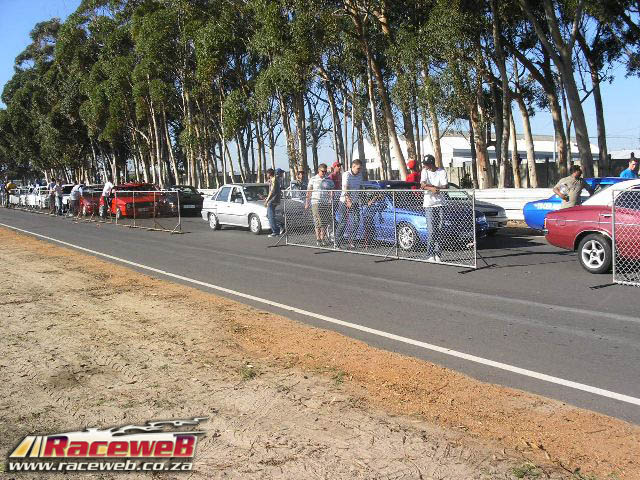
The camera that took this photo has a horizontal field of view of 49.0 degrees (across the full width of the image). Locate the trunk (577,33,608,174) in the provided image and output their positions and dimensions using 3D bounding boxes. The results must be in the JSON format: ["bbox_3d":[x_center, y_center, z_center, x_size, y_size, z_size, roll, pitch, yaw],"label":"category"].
[{"bbox_3d":[9.614,-4.003,24.797,1.000,6.900,0.600,0,4,0],"label":"trunk"}]

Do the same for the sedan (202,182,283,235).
[{"bbox_3d":[-1.870,-0.961,20.754,1.670,1.400,4.220,-3,5,-35],"label":"sedan"}]

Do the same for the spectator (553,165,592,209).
[{"bbox_3d":[4.639,-0.601,13.006,0.600,1.600,0.600,-3,6,-18],"label":"spectator"}]

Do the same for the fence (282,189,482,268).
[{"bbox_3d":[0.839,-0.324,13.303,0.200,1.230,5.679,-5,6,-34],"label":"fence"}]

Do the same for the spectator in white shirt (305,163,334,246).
[{"bbox_3d":[0.000,-0.772,15.305,0.580,1.790,0.400,-2,5,-27],"label":"spectator in white shirt"}]

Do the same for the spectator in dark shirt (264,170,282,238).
[{"bbox_3d":[-1.237,-0.968,18.434,0.460,1.740,0.460,1,4,17],"label":"spectator in dark shirt"}]

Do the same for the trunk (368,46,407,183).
[{"bbox_3d":[2.868,-4.533,28.927,0.449,6.762,0.449,-14,5,0],"label":"trunk"}]

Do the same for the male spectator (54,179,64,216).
[{"bbox_3d":[-12.214,-1.990,32.788,0.400,1.770,0.500,-3,5,-11],"label":"male spectator"}]

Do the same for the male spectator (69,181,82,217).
[{"bbox_3d":[-11.550,-1.974,33.143,0.550,1.680,0.520,-3,5,-37],"label":"male spectator"}]

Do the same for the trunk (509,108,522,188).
[{"bbox_3d":[6.900,-2.785,24.740,0.277,3.662,0.277,-6,5,0],"label":"trunk"}]

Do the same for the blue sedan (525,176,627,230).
[{"bbox_3d":[6.157,-0.466,13.664,1.680,1.410,4.250,-3,5,-33],"label":"blue sedan"}]

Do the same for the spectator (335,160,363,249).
[{"bbox_3d":[0.628,-0.759,14.896,0.440,1.820,0.480,4,5,41],"label":"spectator"}]

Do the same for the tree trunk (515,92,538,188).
[{"bbox_3d":[6.940,-2.849,23.510,0.344,4.054,0.344,-11,5,0],"label":"tree trunk"}]

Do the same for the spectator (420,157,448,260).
[{"bbox_3d":[1.968,-0.545,12.011,0.480,1.800,0.380,2,5,27],"label":"spectator"}]

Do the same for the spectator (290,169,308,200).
[{"bbox_3d":[-0.622,-1.189,21.294,0.520,1.780,0.400,0,4,-6],"label":"spectator"}]

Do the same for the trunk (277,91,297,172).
[{"bbox_3d":[-1.829,-5.012,40.545,1.150,6.700,0.650,0,4,0],"label":"trunk"}]

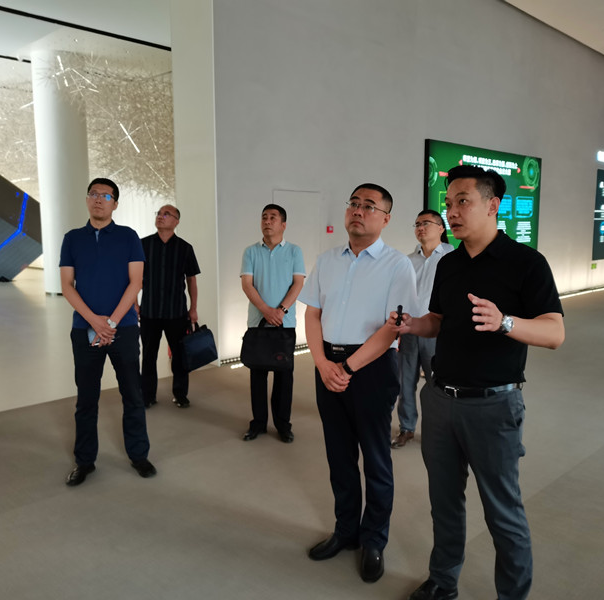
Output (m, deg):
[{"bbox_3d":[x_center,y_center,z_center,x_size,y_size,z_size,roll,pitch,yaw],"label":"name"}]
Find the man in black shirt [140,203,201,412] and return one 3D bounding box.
[{"bbox_3d":[-1.183,0.053,5.211,0.523,1.721,0.362,2,7,17],"label":"man in black shirt"}]

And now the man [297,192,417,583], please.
[{"bbox_3d":[0.261,0.352,2.729,0.533,1.741,0.403,4,8,30],"label":"man"}]

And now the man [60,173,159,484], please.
[{"bbox_3d":[-1.218,0.187,3.702,0.574,1.832,0.403,0,7,0],"label":"man"}]

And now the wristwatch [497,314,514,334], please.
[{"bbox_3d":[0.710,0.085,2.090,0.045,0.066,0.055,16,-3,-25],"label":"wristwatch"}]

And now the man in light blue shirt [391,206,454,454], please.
[{"bbox_3d":[0.887,0.172,4.360,0.513,1.691,0.362,3,8,26],"label":"man in light blue shirt"}]

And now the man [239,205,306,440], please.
[{"bbox_3d":[-0.228,0.164,4.354,0.493,1.711,0.362,1,7,6],"label":"man"}]

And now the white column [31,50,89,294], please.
[{"bbox_3d":[-5.238,-2.725,13.300,1.067,5.234,1.067,7,10,44],"label":"white column"}]

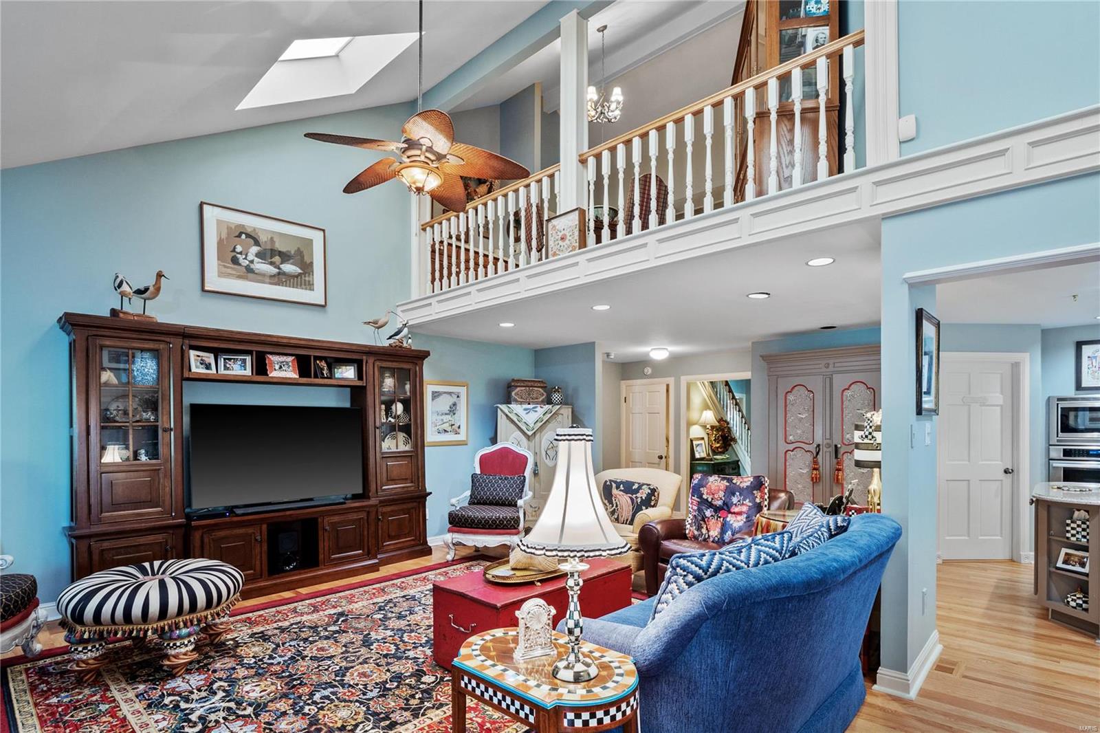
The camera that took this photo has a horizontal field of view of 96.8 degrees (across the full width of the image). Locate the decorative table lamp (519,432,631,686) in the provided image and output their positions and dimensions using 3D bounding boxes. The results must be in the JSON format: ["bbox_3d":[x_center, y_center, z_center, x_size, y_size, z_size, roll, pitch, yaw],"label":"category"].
[{"bbox_3d":[0.078,0.592,1.580,0.360,0.785,0.360,0,-2,0],"label":"decorative table lamp"}]

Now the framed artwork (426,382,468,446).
[{"bbox_3d":[-1.205,0.560,5.720,0.600,0.745,0.030,3,-5,-44],"label":"framed artwork"}]

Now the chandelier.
[{"bbox_3d":[0.588,-3.197,5.350,0.450,1.080,0.450,0,-2,0],"label":"chandelier"}]

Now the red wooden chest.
[{"bbox_3d":[-0.077,1.600,3.230,1.160,0.465,0.590,2,-3,-44],"label":"red wooden chest"}]

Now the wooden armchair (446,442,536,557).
[{"bbox_3d":[-0.590,1.440,5.280,0.730,1.160,0.780,-1,-3,12],"label":"wooden armchair"}]

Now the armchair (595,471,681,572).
[{"bbox_3d":[0.860,1.570,5.180,0.860,0.900,0.870,-2,-4,32],"label":"armchair"}]

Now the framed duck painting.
[{"bbox_3d":[-2.594,-0.997,4.500,1.000,0.757,0.030,2,-3,-42],"label":"framed duck painting"}]

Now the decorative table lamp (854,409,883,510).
[{"bbox_3d":[2.232,0.701,3.350,0.310,0.800,0.310,0,-2,0],"label":"decorative table lamp"}]

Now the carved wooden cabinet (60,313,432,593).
[{"bbox_3d":[-2.340,0.820,4.270,2.680,2.120,0.520,3,-5,-44],"label":"carved wooden cabinet"}]

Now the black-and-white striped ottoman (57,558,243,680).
[{"bbox_3d":[-2.340,1.490,2.920,0.860,0.530,0.860,0,-3,-6],"label":"black-and-white striped ottoman"}]

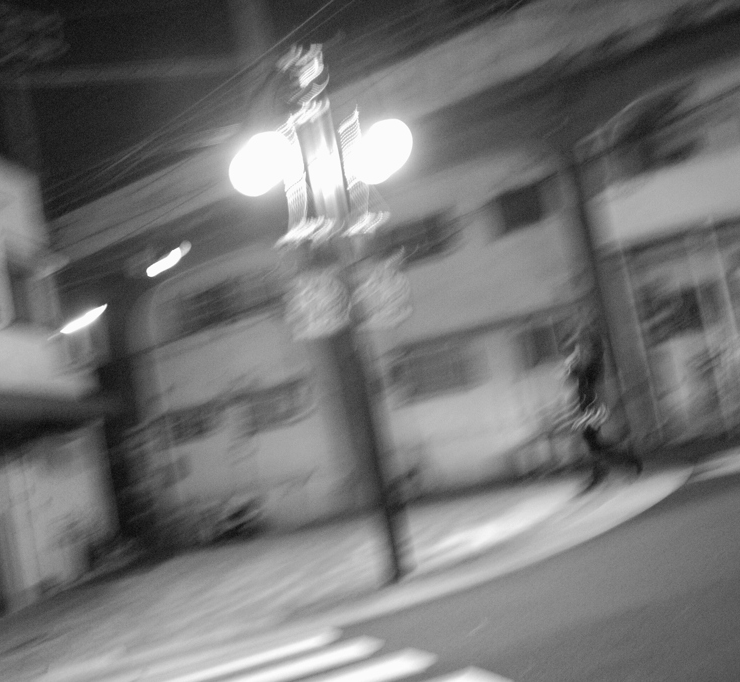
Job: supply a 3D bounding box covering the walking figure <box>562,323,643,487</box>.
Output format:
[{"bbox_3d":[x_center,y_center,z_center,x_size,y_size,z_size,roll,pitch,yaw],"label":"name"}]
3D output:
[{"bbox_3d":[2.541,0.781,13.294,0.680,1.730,0.500,-9,-5,-18],"label":"walking figure"}]

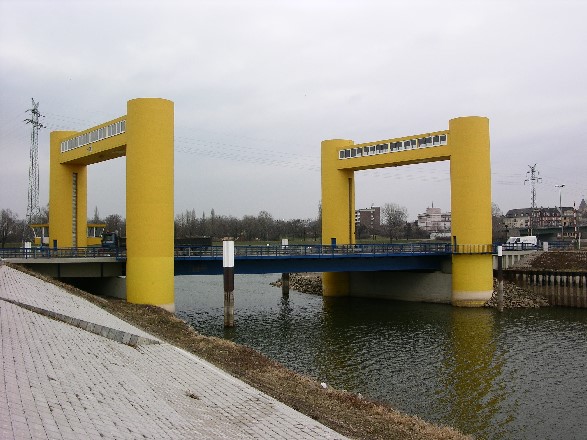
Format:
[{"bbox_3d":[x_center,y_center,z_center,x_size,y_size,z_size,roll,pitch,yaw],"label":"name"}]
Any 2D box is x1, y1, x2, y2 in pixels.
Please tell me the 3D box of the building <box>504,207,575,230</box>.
[{"bbox_3d":[180.700,1.100,435.000,50.000,21.990,14.000,-2,-3,39],"label":"building"}]

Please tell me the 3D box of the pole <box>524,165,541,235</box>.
[{"bbox_3d":[120.829,-8.089,300.000,4.500,39.940,10.000,1,-3,-27],"label":"pole"}]

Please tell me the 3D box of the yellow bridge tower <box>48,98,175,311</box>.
[{"bbox_3d":[-22.419,-0.891,70.747,4.800,22.070,26.560,1,-3,-43],"label":"yellow bridge tower"}]

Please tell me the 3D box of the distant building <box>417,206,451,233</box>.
[{"bbox_3d":[96.234,1.877,405.000,27.000,22.860,18.000,-1,-2,14],"label":"distant building"}]

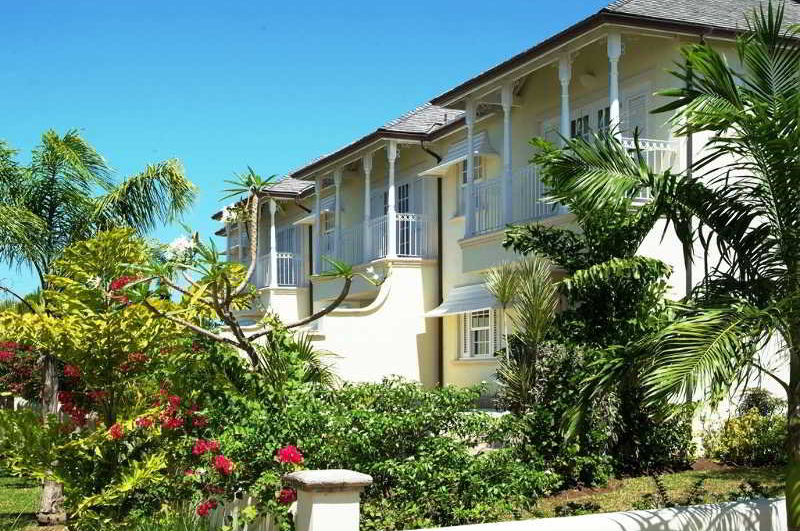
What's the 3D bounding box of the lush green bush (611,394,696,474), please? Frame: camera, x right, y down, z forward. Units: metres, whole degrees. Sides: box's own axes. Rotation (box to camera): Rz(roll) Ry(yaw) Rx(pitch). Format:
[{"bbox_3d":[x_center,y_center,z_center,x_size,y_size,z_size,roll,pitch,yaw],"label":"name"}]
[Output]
[{"bbox_3d":[3.778,2.494,17.500,1.180,1.150,1.100,0,-5,0],"label":"lush green bush"}]

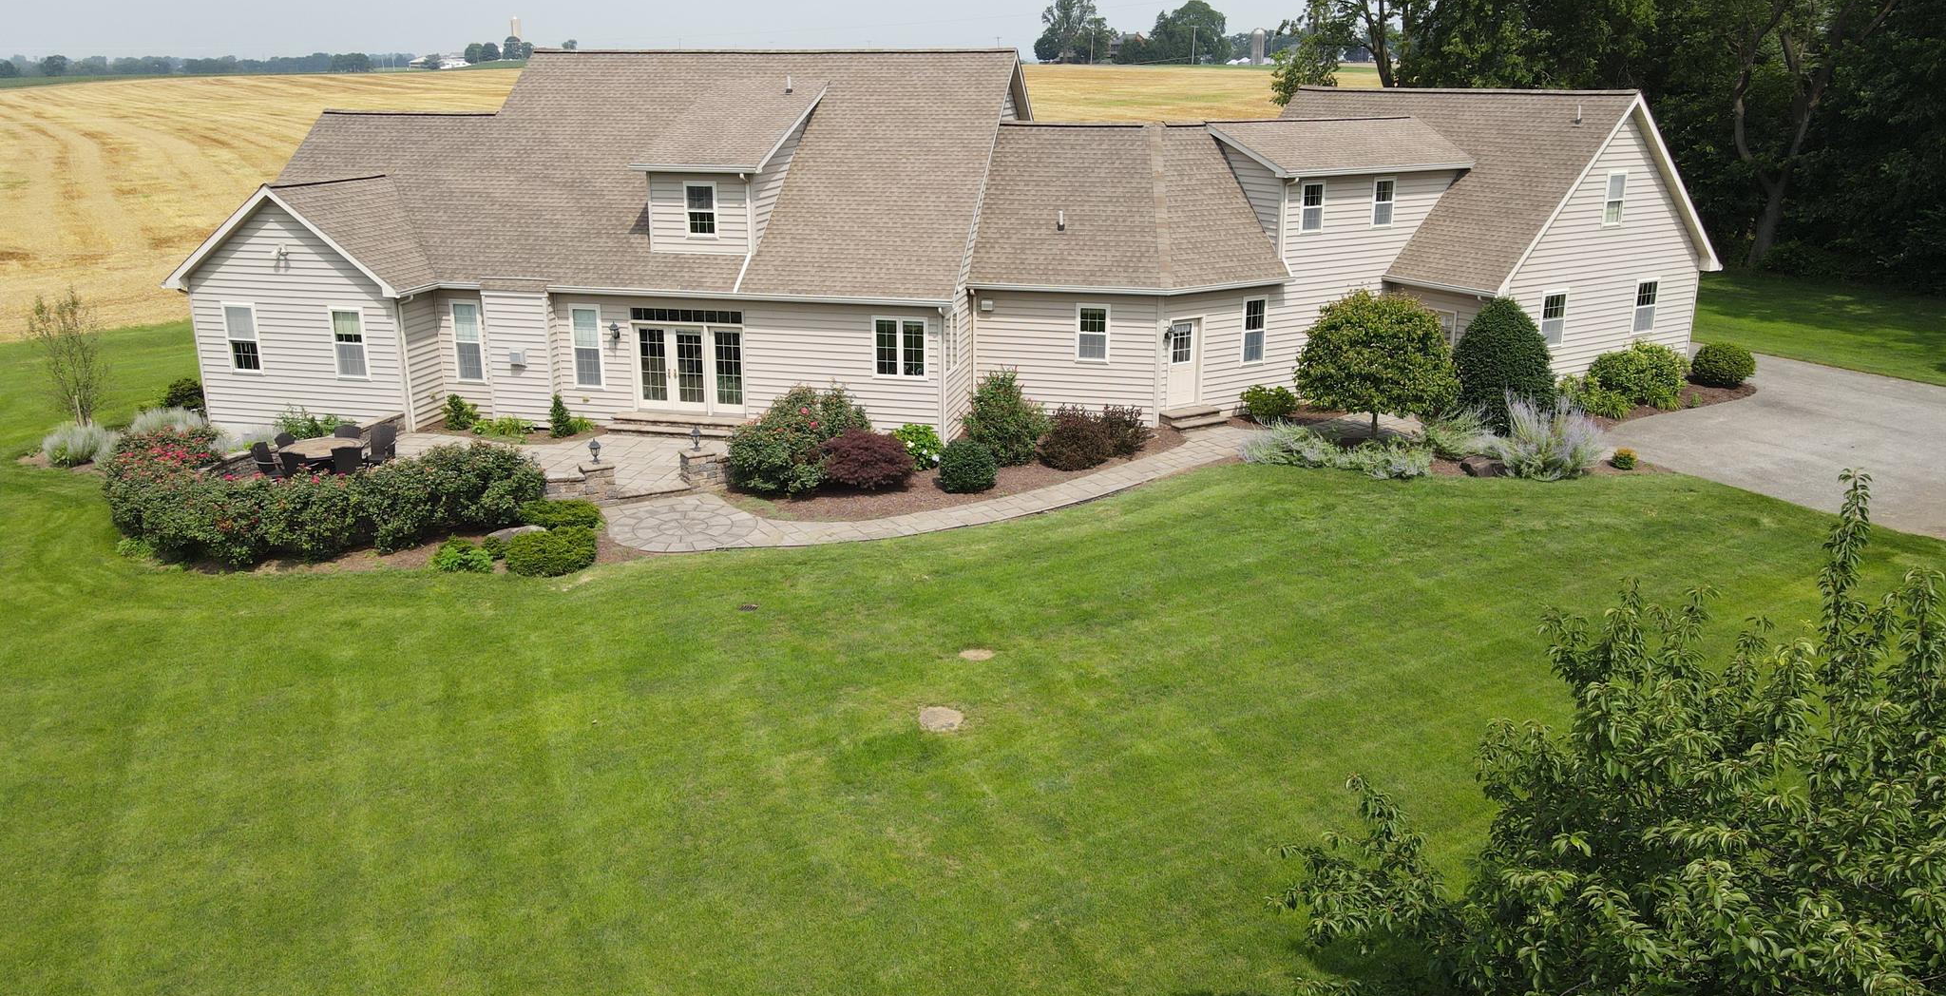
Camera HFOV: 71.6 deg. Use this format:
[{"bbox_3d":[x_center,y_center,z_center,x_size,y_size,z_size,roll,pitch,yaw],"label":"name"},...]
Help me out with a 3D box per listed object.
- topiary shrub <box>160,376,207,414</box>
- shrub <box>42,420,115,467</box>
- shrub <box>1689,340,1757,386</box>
[{"bbox_3d":[-20.462,-2.626,35.034,1.149,1.070,1.149,0,17,0],"label":"topiary shrub"},{"bbox_3d":[-20.565,-1.280,31.013,1.420,0.930,1.420,0,18,0],"label":"shrub"},{"bbox_3d":[19.676,-3.533,35.365,1.440,1.030,1.440,0,18,0],"label":"shrub"}]

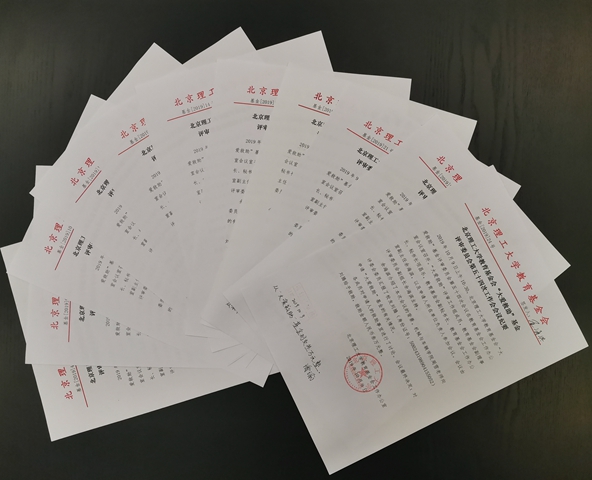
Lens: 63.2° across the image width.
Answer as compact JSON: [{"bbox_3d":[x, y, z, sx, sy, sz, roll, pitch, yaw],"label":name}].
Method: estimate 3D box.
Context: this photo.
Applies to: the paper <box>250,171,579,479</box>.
[{"bbox_3d":[0.121,0.081,0.500,0.297,0.006,0.210,-26,86,-1],"label":"paper"}]

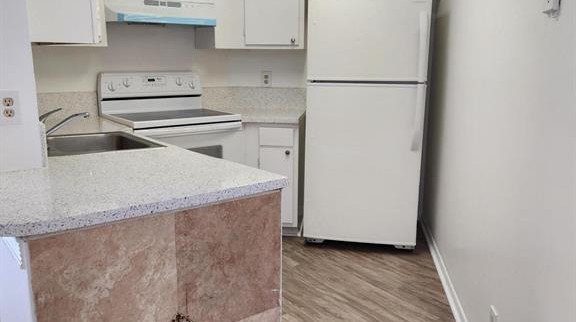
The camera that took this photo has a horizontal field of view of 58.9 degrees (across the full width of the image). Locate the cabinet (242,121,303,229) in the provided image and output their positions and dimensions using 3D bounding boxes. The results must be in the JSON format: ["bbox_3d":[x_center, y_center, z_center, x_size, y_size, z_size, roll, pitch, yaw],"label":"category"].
[{"bbox_3d":[-0.081,0.058,3.894,0.410,0.770,0.600,2,12,8],"label":"cabinet"}]

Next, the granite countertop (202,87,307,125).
[{"bbox_3d":[-0.288,-0.428,3.861,0.780,0.210,0.620,2,11,8],"label":"granite countertop"}]

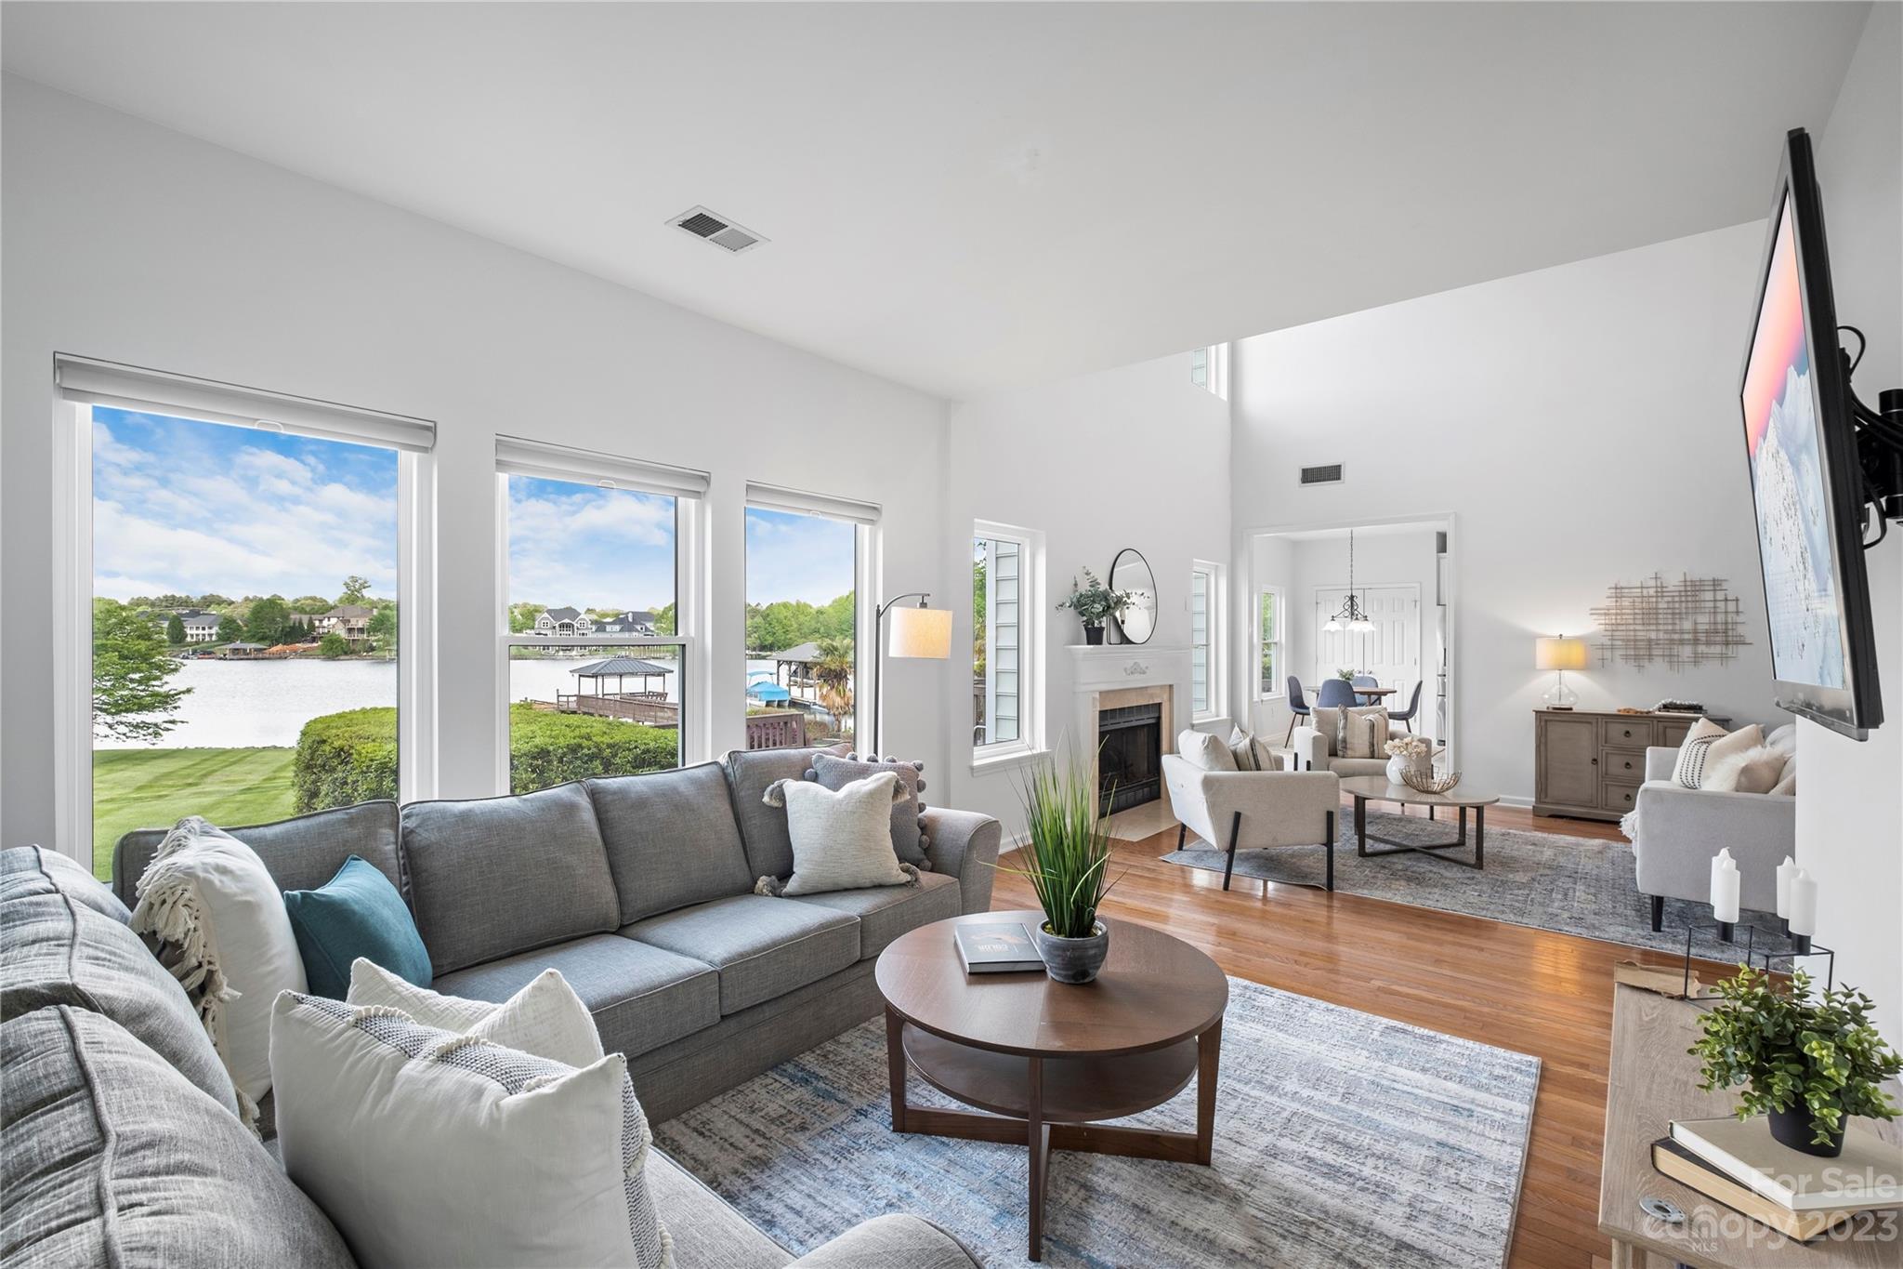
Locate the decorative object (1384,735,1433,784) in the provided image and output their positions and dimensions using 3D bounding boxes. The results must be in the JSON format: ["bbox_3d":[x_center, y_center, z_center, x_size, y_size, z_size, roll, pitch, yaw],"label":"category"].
[{"bbox_3d":[2.915,0.800,5.080,0.250,0.310,0.250,0,0,41],"label":"decorative object"}]

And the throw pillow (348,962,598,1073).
[{"bbox_3d":[-0.830,0.755,1.460,0.430,0.420,0.150,0,28,14],"label":"throw pillow"}]

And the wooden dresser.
[{"bbox_3d":[4.953,0.982,5.818,1.085,0.805,0.380,0,0,39],"label":"wooden dresser"}]

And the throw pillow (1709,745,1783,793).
[{"bbox_3d":[3.581,0.696,3.600,0.420,0.410,0.160,0,24,-23],"label":"throw pillow"}]

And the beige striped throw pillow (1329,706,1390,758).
[{"bbox_3d":[3.136,0.753,6.080,0.430,0.420,0.150,0,-11,13],"label":"beige striped throw pillow"}]

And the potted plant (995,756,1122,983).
[{"bbox_3d":[0.290,0.604,2.075,0.320,0.570,0.290,0,0,0],"label":"potted plant"}]

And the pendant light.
[{"bbox_3d":[4.820,-0.635,9.550,0.580,1.260,0.580,0,0,39],"label":"pendant light"}]

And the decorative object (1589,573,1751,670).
[{"bbox_3d":[5.154,-0.094,5.712,0.881,0.721,0.040,0,0,41],"label":"decorative object"}]

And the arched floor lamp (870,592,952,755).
[{"bbox_3d":[-0.251,0.576,3.863,0.540,1.560,0.300,0,0,22],"label":"arched floor lamp"}]

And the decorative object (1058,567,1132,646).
[{"bbox_3d":[0.981,-0.188,5.420,0.440,0.540,0.500,0,0,41],"label":"decorative object"}]

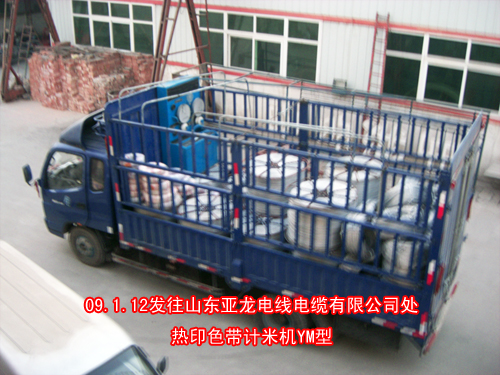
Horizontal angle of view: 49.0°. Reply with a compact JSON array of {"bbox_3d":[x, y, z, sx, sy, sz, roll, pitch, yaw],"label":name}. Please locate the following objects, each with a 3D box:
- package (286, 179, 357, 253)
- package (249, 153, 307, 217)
[{"bbox_3d":[0.943,0.352,7.235,0.854,0.639,0.854,0,24,0],"label":"package"},{"bbox_3d":[0.400,-0.051,8.136,0.819,0.650,0.819,0,24,0],"label":"package"}]

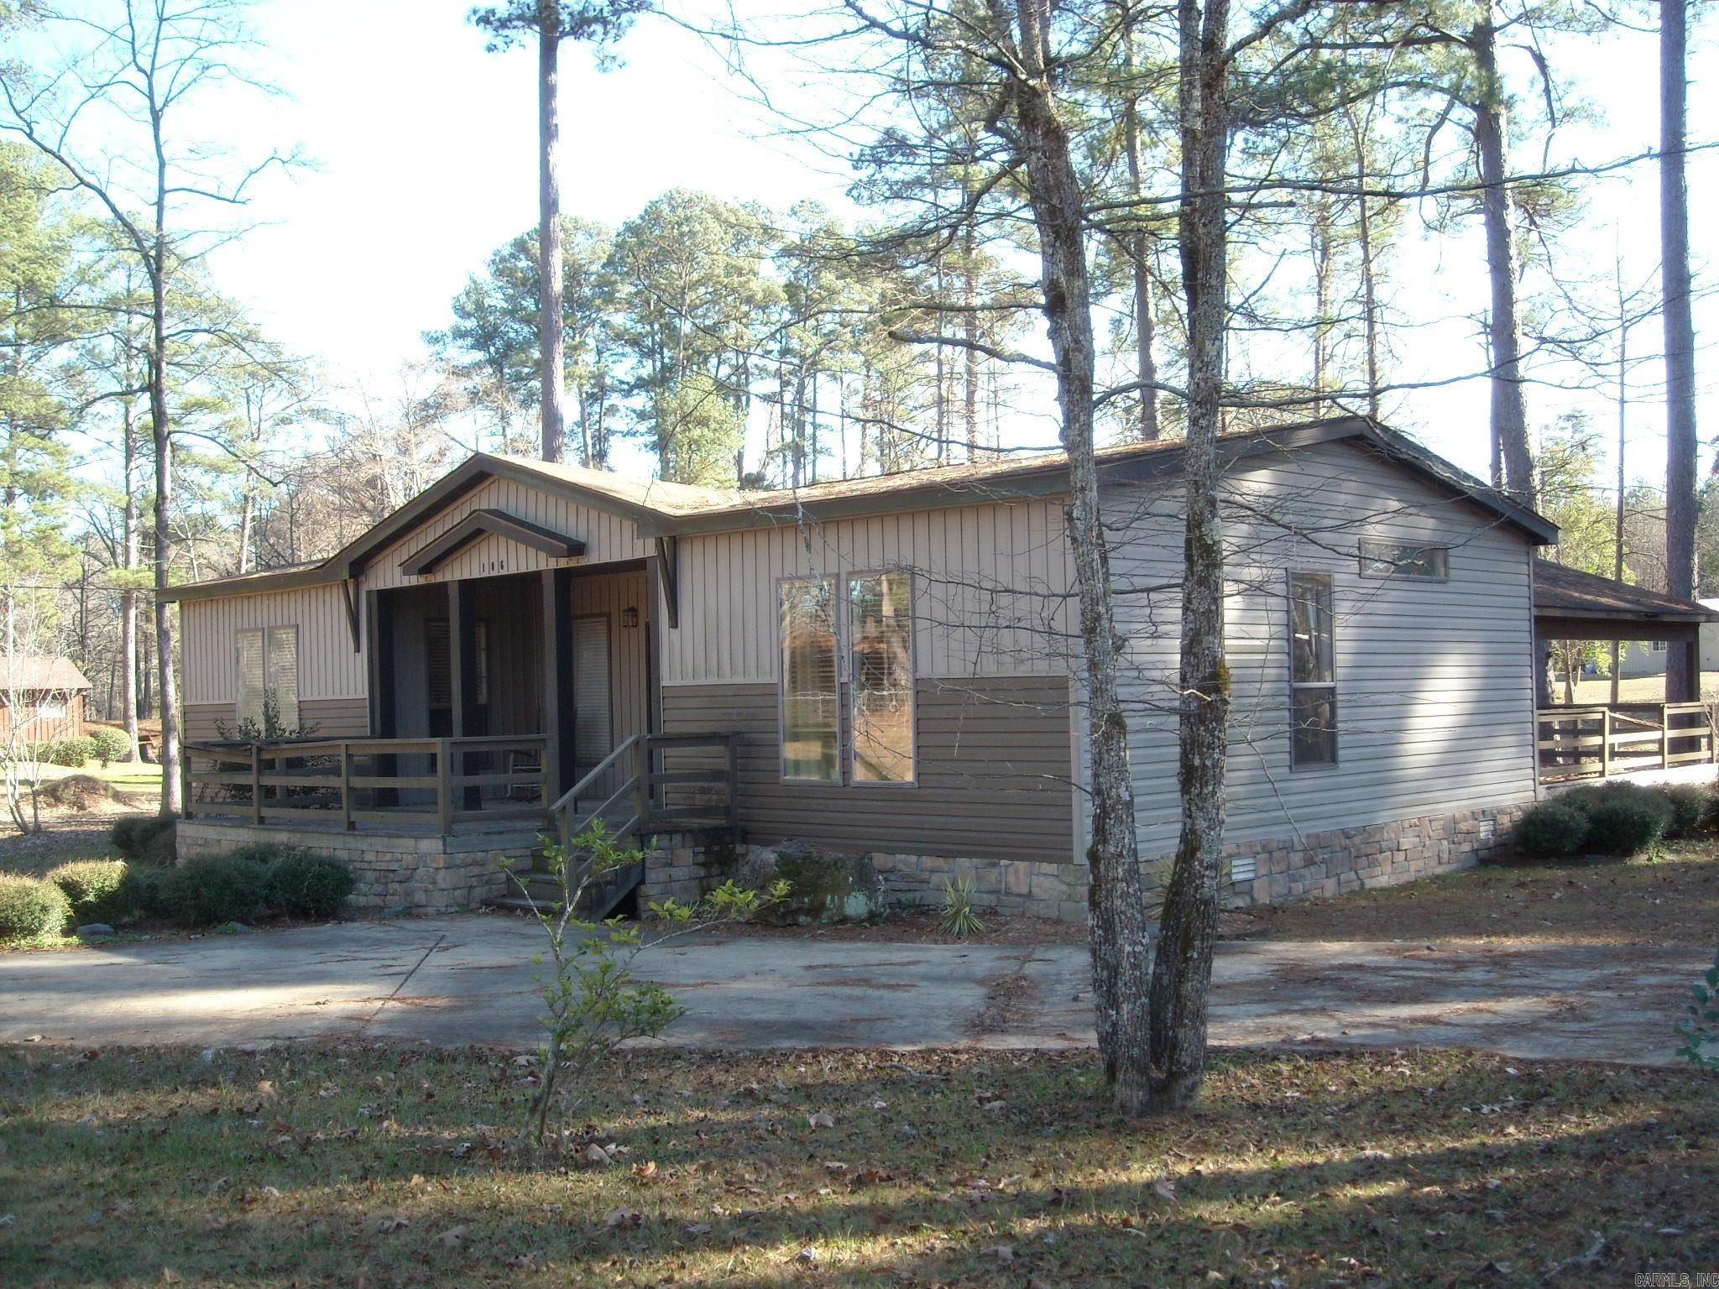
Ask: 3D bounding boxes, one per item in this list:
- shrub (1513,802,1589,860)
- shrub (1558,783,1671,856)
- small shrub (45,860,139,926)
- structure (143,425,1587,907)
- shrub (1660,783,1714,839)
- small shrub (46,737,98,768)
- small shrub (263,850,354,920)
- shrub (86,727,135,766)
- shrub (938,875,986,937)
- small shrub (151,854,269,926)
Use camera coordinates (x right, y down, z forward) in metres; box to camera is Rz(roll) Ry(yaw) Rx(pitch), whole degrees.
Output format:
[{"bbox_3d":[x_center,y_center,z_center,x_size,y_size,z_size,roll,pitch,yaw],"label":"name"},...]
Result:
[{"bbox_3d":[7.408,1.977,18.590,0.819,0.577,0.778,-2,-2,22],"label":"shrub"},{"bbox_3d":[8.252,1.870,18.887,1.227,0.775,1.165,-2,-2,23],"label":"shrub"},{"bbox_3d":[-6.871,2.204,15.591,0.844,0.538,0.802,0,-2,-24],"label":"small shrub"},{"bbox_3d":[-0.841,0.324,21.572,15.120,4.446,9.800,-3,-3,43],"label":"structure"},{"bbox_3d":[9.804,1.965,20.589,0.637,0.636,0.605,-2,-2,25],"label":"shrub"},{"bbox_3d":[-25.367,3.461,55.983,1.731,0.995,1.644,0,-2,-24],"label":"small shrub"},{"bbox_3d":[-4.958,2.144,15.640,0.822,0.577,0.781,-1,-2,-18],"label":"small shrub"},{"bbox_3d":[-24.109,3.288,55.978,1.558,1.255,1.480,0,-2,-23],"label":"shrub"},{"bbox_3d":[0.800,2.006,13.442,0.374,0.449,0.355,-1,-2,3],"label":"shrub"},{"bbox_3d":[-5.691,2.139,15.240,1.037,0.591,0.985,-1,-2,-21],"label":"small shrub"}]

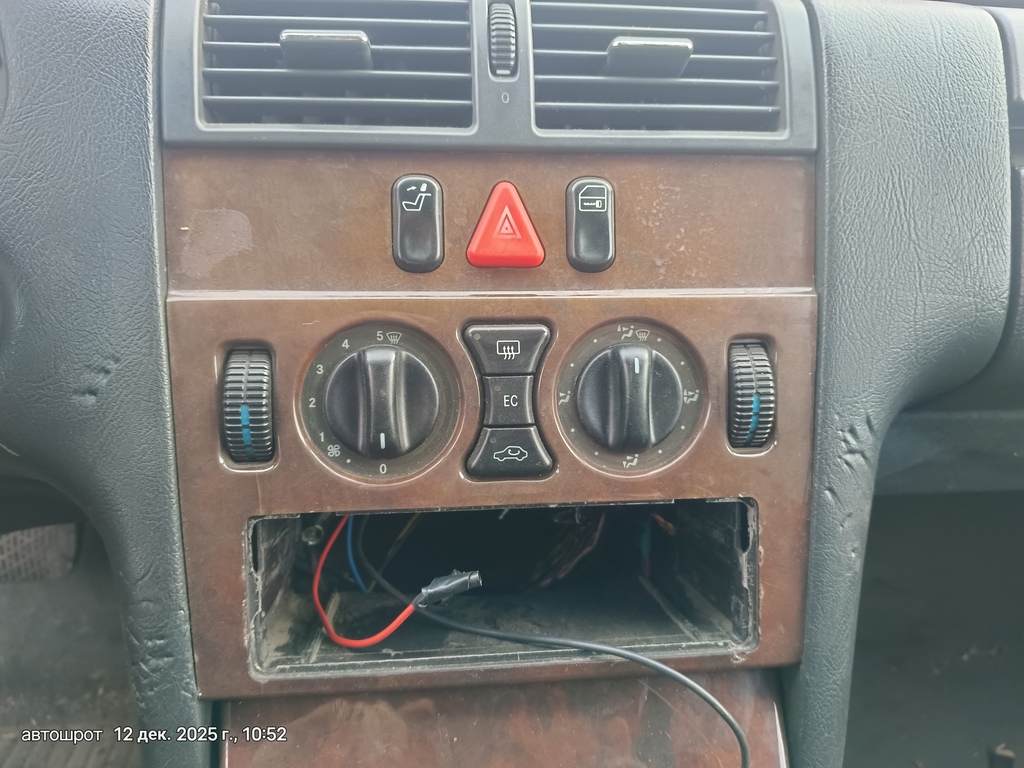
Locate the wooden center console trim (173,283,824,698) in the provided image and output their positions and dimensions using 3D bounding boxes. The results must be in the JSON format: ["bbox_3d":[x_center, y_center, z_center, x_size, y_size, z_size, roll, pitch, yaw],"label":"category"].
[{"bbox_3d":[-0.002,0.038,0.277,0.235,0.143,0.025,-1,3,-6],"label":"wooden center console trim"}]

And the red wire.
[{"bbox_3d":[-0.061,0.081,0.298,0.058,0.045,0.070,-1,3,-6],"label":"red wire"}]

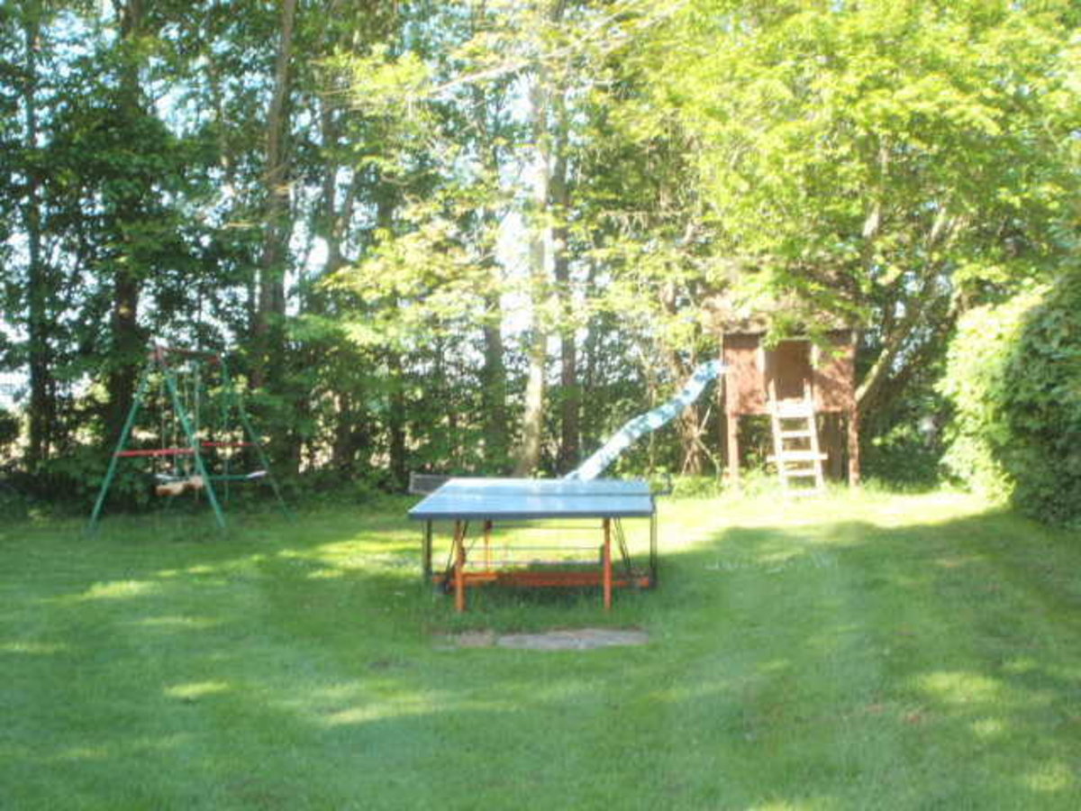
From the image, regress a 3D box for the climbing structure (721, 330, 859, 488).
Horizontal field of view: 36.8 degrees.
[{"bbox_3d":[3.240,0.014,21.410,1.780,2.150,1.600,0,2,3],"label":"climbing structure"}]

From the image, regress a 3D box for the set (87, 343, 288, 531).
[{"bbox_3d":[-3.670,0.314,17.267,1.400,1.900,2.100,0,2,7],"label":"set"}]

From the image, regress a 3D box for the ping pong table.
[{"bbox_3d":[0.013,1.005,11.546,1.550,0.765,2.740,0,2,2],"label":"ping pong table"}]

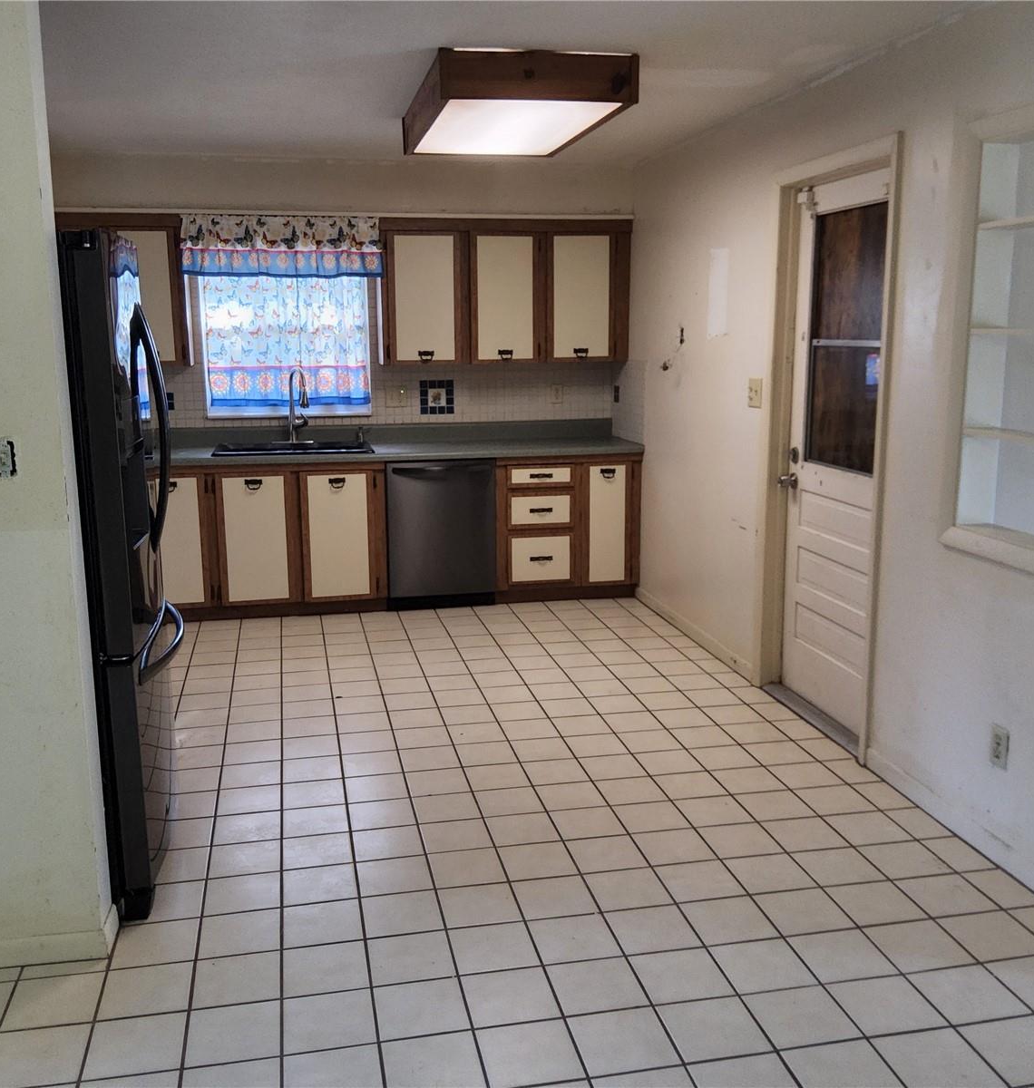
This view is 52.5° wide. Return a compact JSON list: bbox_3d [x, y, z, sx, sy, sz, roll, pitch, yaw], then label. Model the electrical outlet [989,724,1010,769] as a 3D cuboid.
[{"bbox_3d":[1.383,0.584,3.009,0.010,0.110,0.077,-2,12,-12],"label":"electrical outlet"}]

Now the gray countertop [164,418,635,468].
[{"bbox_3d":[-0.857,-0.576,5.848,3.086,0.135,0.610,-2,12,-12],"label":"gray countertop"}]

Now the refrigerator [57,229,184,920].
[{"bbox_3d":[-1.393,0.055,2.971,0.850,1.755,0.910,-2,12,-12],"label":"refrigerator"}]

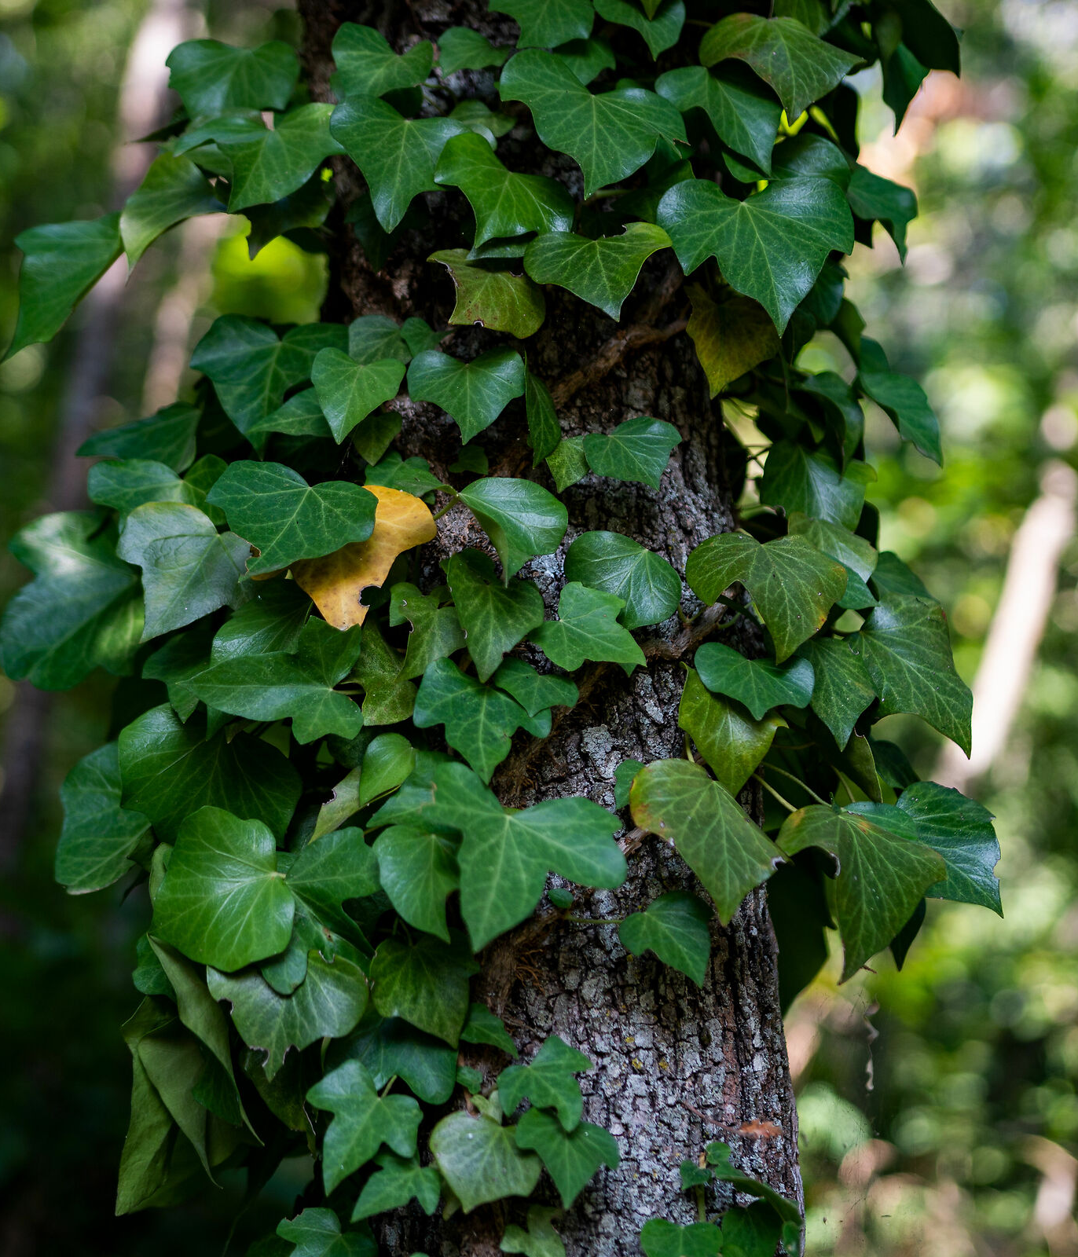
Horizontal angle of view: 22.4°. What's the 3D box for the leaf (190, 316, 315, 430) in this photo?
[{"bbox_3d":[-0.128,-0.115,1.250,0.065,0.061,0.020,9,-15,18],"label":"leaf"}]

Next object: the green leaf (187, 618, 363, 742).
[{"bbox_3d":[-0.111,0.021,1.160,0.073,0.058,0.020,2,-30,11],"label":"green leaf"}]

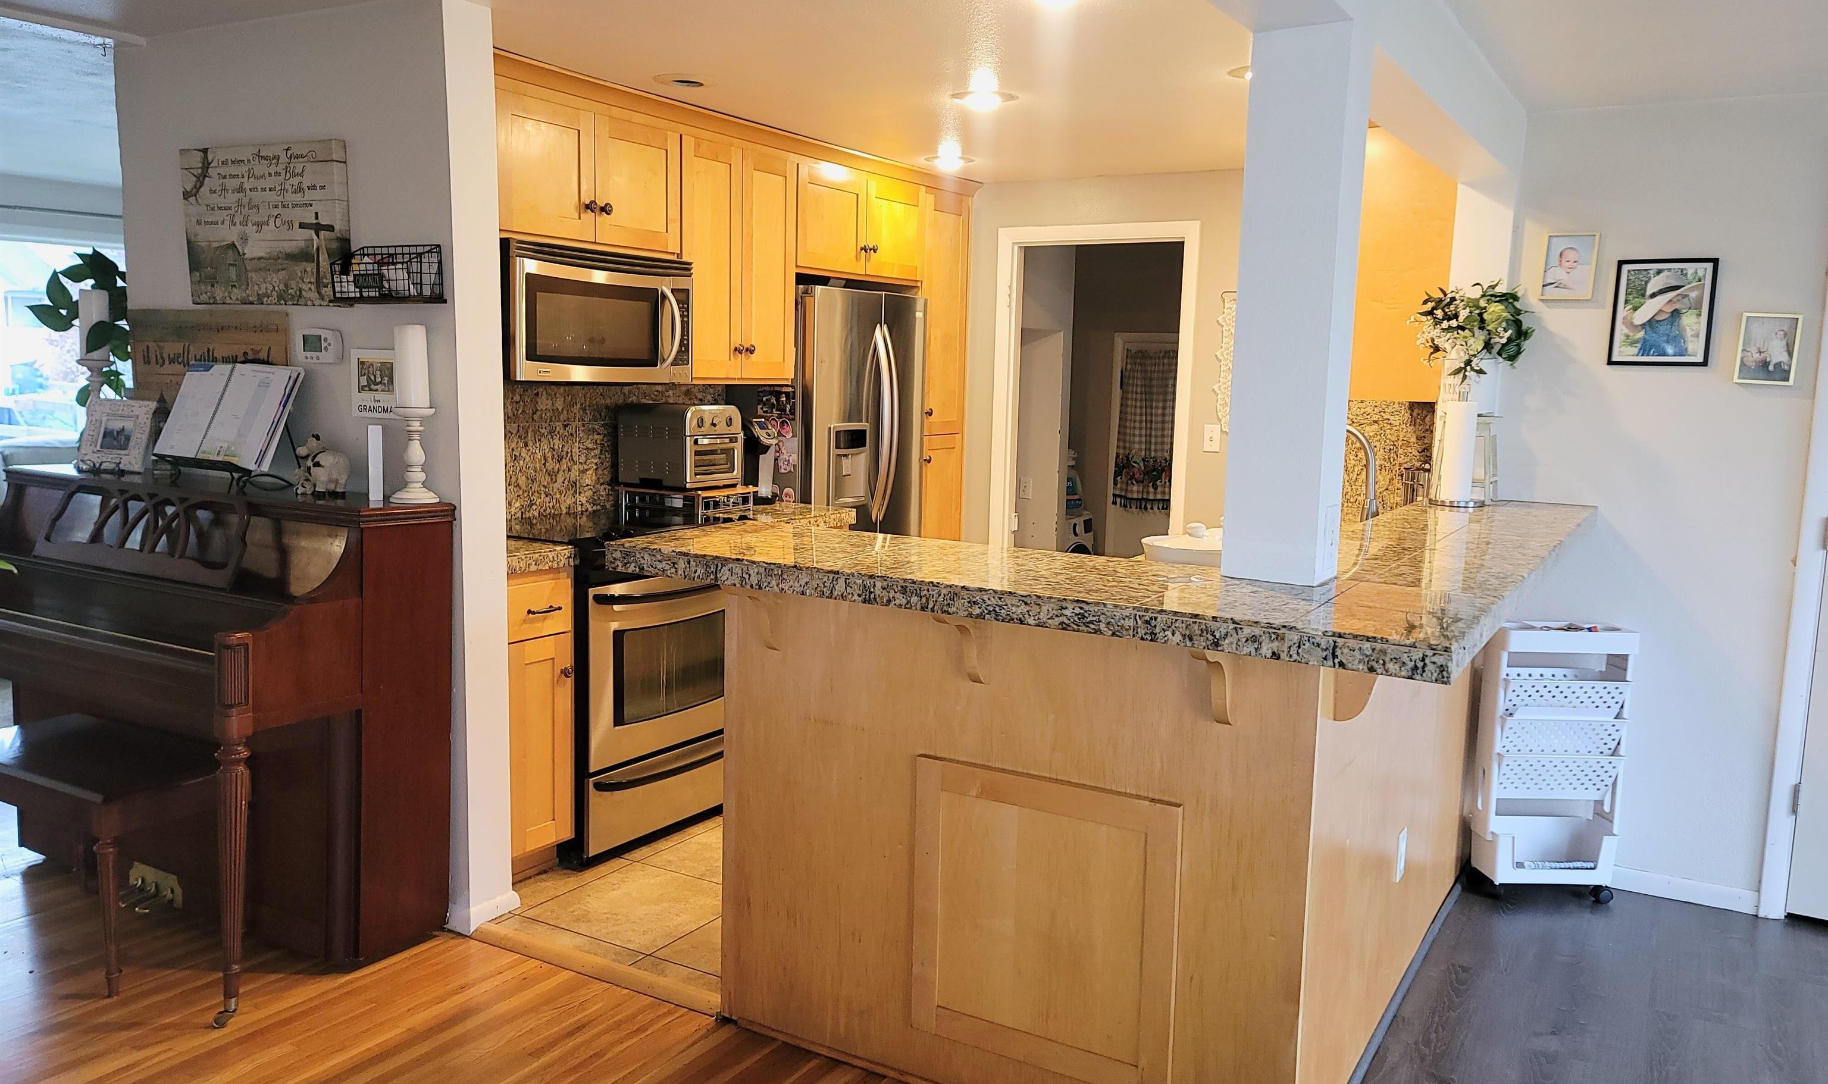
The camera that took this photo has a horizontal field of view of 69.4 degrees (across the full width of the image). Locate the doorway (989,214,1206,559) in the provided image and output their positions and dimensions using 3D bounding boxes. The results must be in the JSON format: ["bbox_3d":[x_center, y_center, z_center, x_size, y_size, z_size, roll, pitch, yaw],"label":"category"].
[{"bbox_3d":[0.795,-0.355,5.967,0.972,2.095,0.130,6,8,30],"label":"doorway"}]

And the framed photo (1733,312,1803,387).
[{"bbox_3d":[2.295,-0.517,3.544,0.134,0.185,0.018,6,8,30],"label":"framed photo"}]

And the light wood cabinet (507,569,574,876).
[{"bbox_3d":[-1.267,0.494,3.746,0.600,0.880,0.240,6,8,30],"label":"light wood cabinet"}]

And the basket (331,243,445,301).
[{"bbox_3d":[-1.276,-0.650,3.184,0.275,0.135,0.110,5,8,28],"label":"basket"}]

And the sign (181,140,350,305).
[{"bbox_3d":[-1.692,-0.823,3.441,0.621,0.406,0.032,5,8,28],"label":"sign"}]

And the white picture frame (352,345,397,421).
[{"bbox_3d":[-1.309,-0.384,3.231,0.181,0.168,0.020,6,9,29],"label":"white picture frame"}]

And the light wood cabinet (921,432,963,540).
[{"bbox_3d":[-0.088,0.040,6.069,0.460,1.075,0.427,6,8,30],"label":"light wood cabinet"}]

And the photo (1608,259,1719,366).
[{"bbox_3d":[2.079,-0.637,3.660,0.245,0.292,0.020,6,8,30],"label":"photo"}]

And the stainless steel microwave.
[{"bbox_3d":[-1.079,-0.694,4.086,0.375,0.388,0.761,6,8,30],"label":"stainless steel microwave"}]

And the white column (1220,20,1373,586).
[{"bbox_3d":[0.617,-0.372,2.147,0.152,0.871,0.122,6,8,30],"label":"white column"}]

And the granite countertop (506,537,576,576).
[{"bbox_3d":[-1.267,0.030,3.660,0.604,0.059,0.330,6,8,30],"label":"granite countertop"}]

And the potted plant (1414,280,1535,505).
[{"bbox_3d":[1.599,-0.424,3.786,0.320,0.620,0.290,6,8,30],"label":"potted plant"}]

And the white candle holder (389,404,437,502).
[{"bbox_3d":[-1.204,-0.212,3.175,0.113,0.226,0.113,5,8,28],"label":"white candle holder"}]

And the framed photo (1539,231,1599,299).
[{"bbox_3d":[1.838,-0.770,3.700,0.136,0.182,0.018,6,8,30],"label":"framed photo"}]

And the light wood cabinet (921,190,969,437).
[{"bbox_3d":[-0.061,-1.017,5.936,0.460,1.050,0.427,6,8,30],"label":"light wood cabinet"}]

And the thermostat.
[{"bbox_3d":[-1.523,-0.501,3.385,0.137,0.086,0.030,5,8,28],"label":"thermostat"}]

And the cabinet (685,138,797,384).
[{"bbox_3d":[-0.740,-0.974,4.659,0.333,0.795,0.625,6,8,30],"label":"cabinet"}]

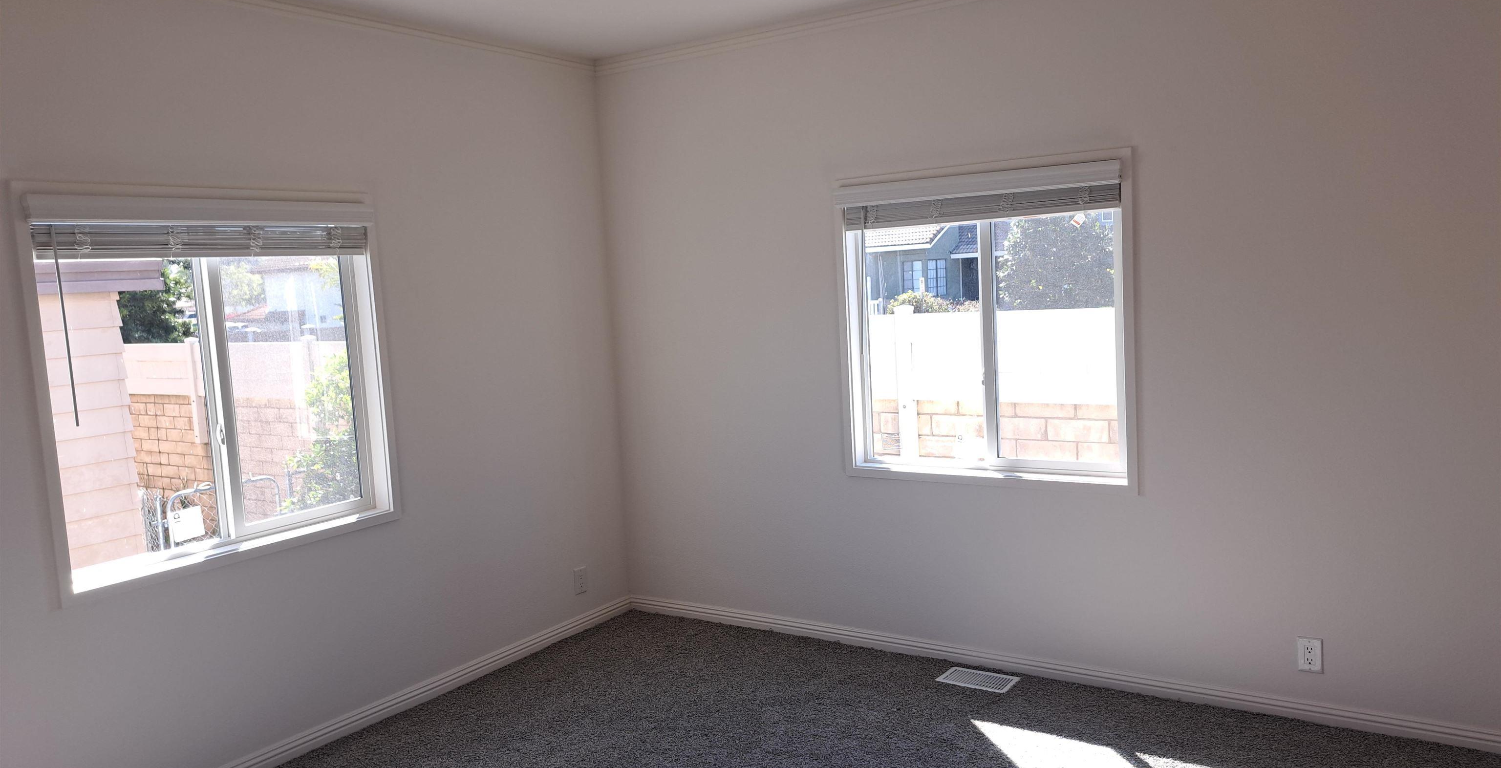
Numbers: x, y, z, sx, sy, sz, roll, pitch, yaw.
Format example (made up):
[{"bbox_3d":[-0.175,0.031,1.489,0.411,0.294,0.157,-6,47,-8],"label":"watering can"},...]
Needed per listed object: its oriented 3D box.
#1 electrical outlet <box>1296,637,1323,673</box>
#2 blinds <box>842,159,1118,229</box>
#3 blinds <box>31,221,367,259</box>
[{"bbox_3d":[1.941,0.943,3.607,0.078,0.122,0.010,1,7,34],"label":"electrical outlet"},{"bbox_3d":[0.861,-0.733,4.113,1.180,0.185,0.075,1,7,34],"label":"blinds"},{"bbox_3d":[-1.823,-0.489,3.560,0.055,0.115,1.140,1,7,34],"label":"blinds"}]

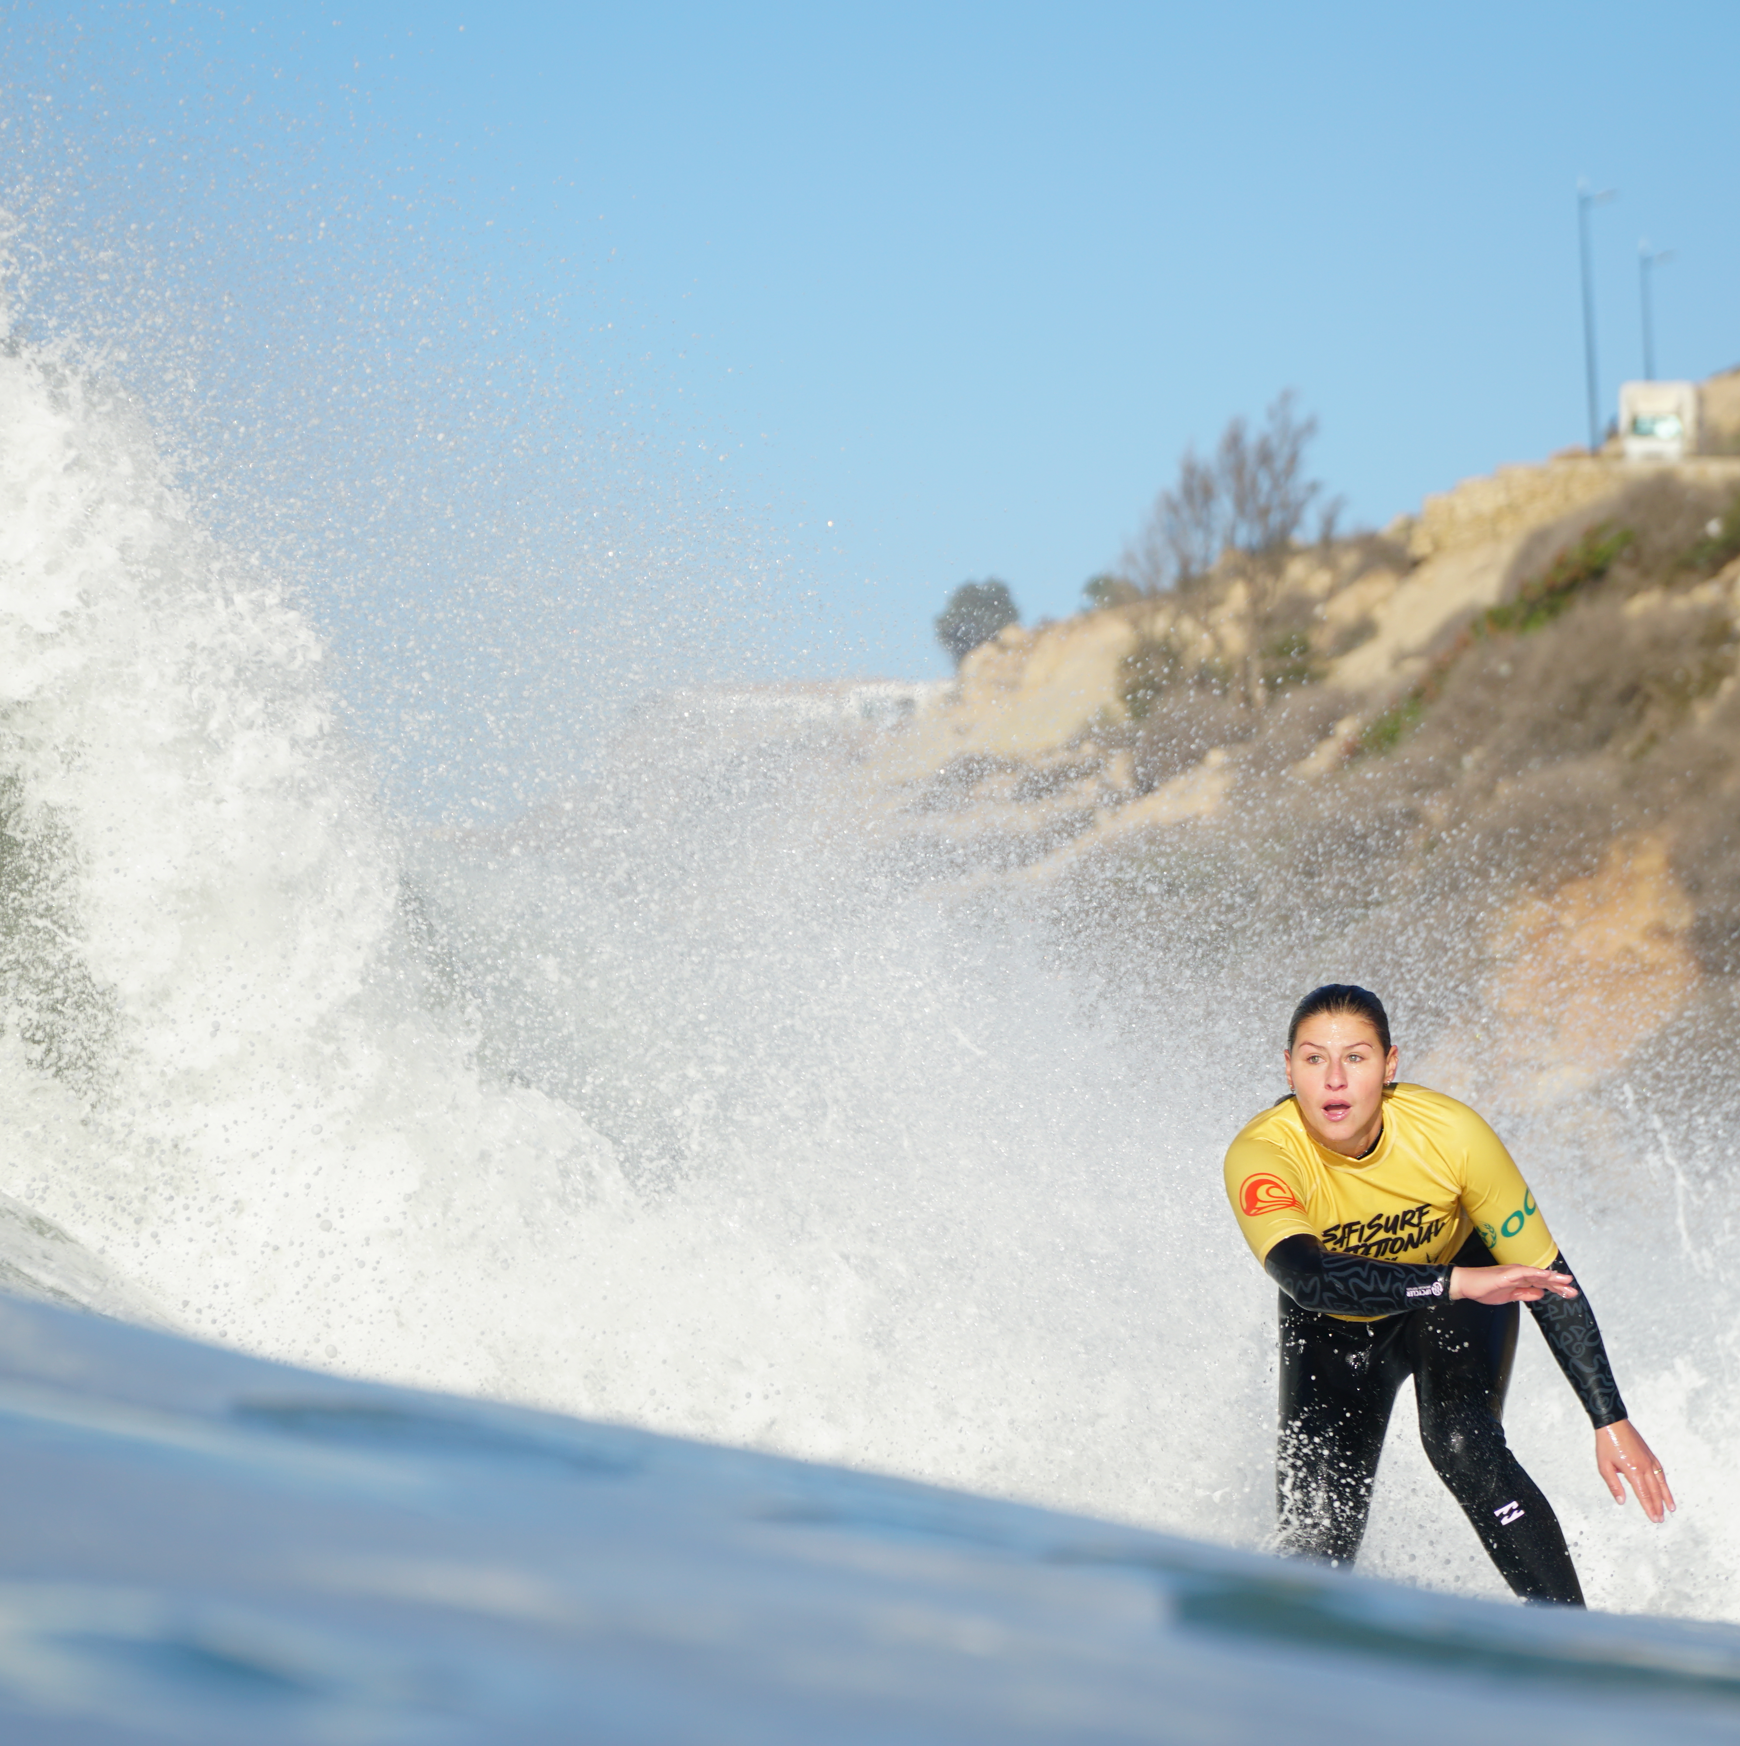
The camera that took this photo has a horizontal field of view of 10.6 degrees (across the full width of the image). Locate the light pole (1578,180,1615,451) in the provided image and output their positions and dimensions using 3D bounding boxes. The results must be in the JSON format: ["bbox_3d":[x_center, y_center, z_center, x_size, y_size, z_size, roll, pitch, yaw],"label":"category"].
[{"bbox_3d":[20.423,-15.545,262.000,1.050,7.750,0.280,-2,-3,0],"label":"light pole"}]

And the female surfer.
[{"bbox_3d":[0.835,0.709,13.600,0.660,1.100,0.780,-3,-3,6],"label":"female surfer"}]

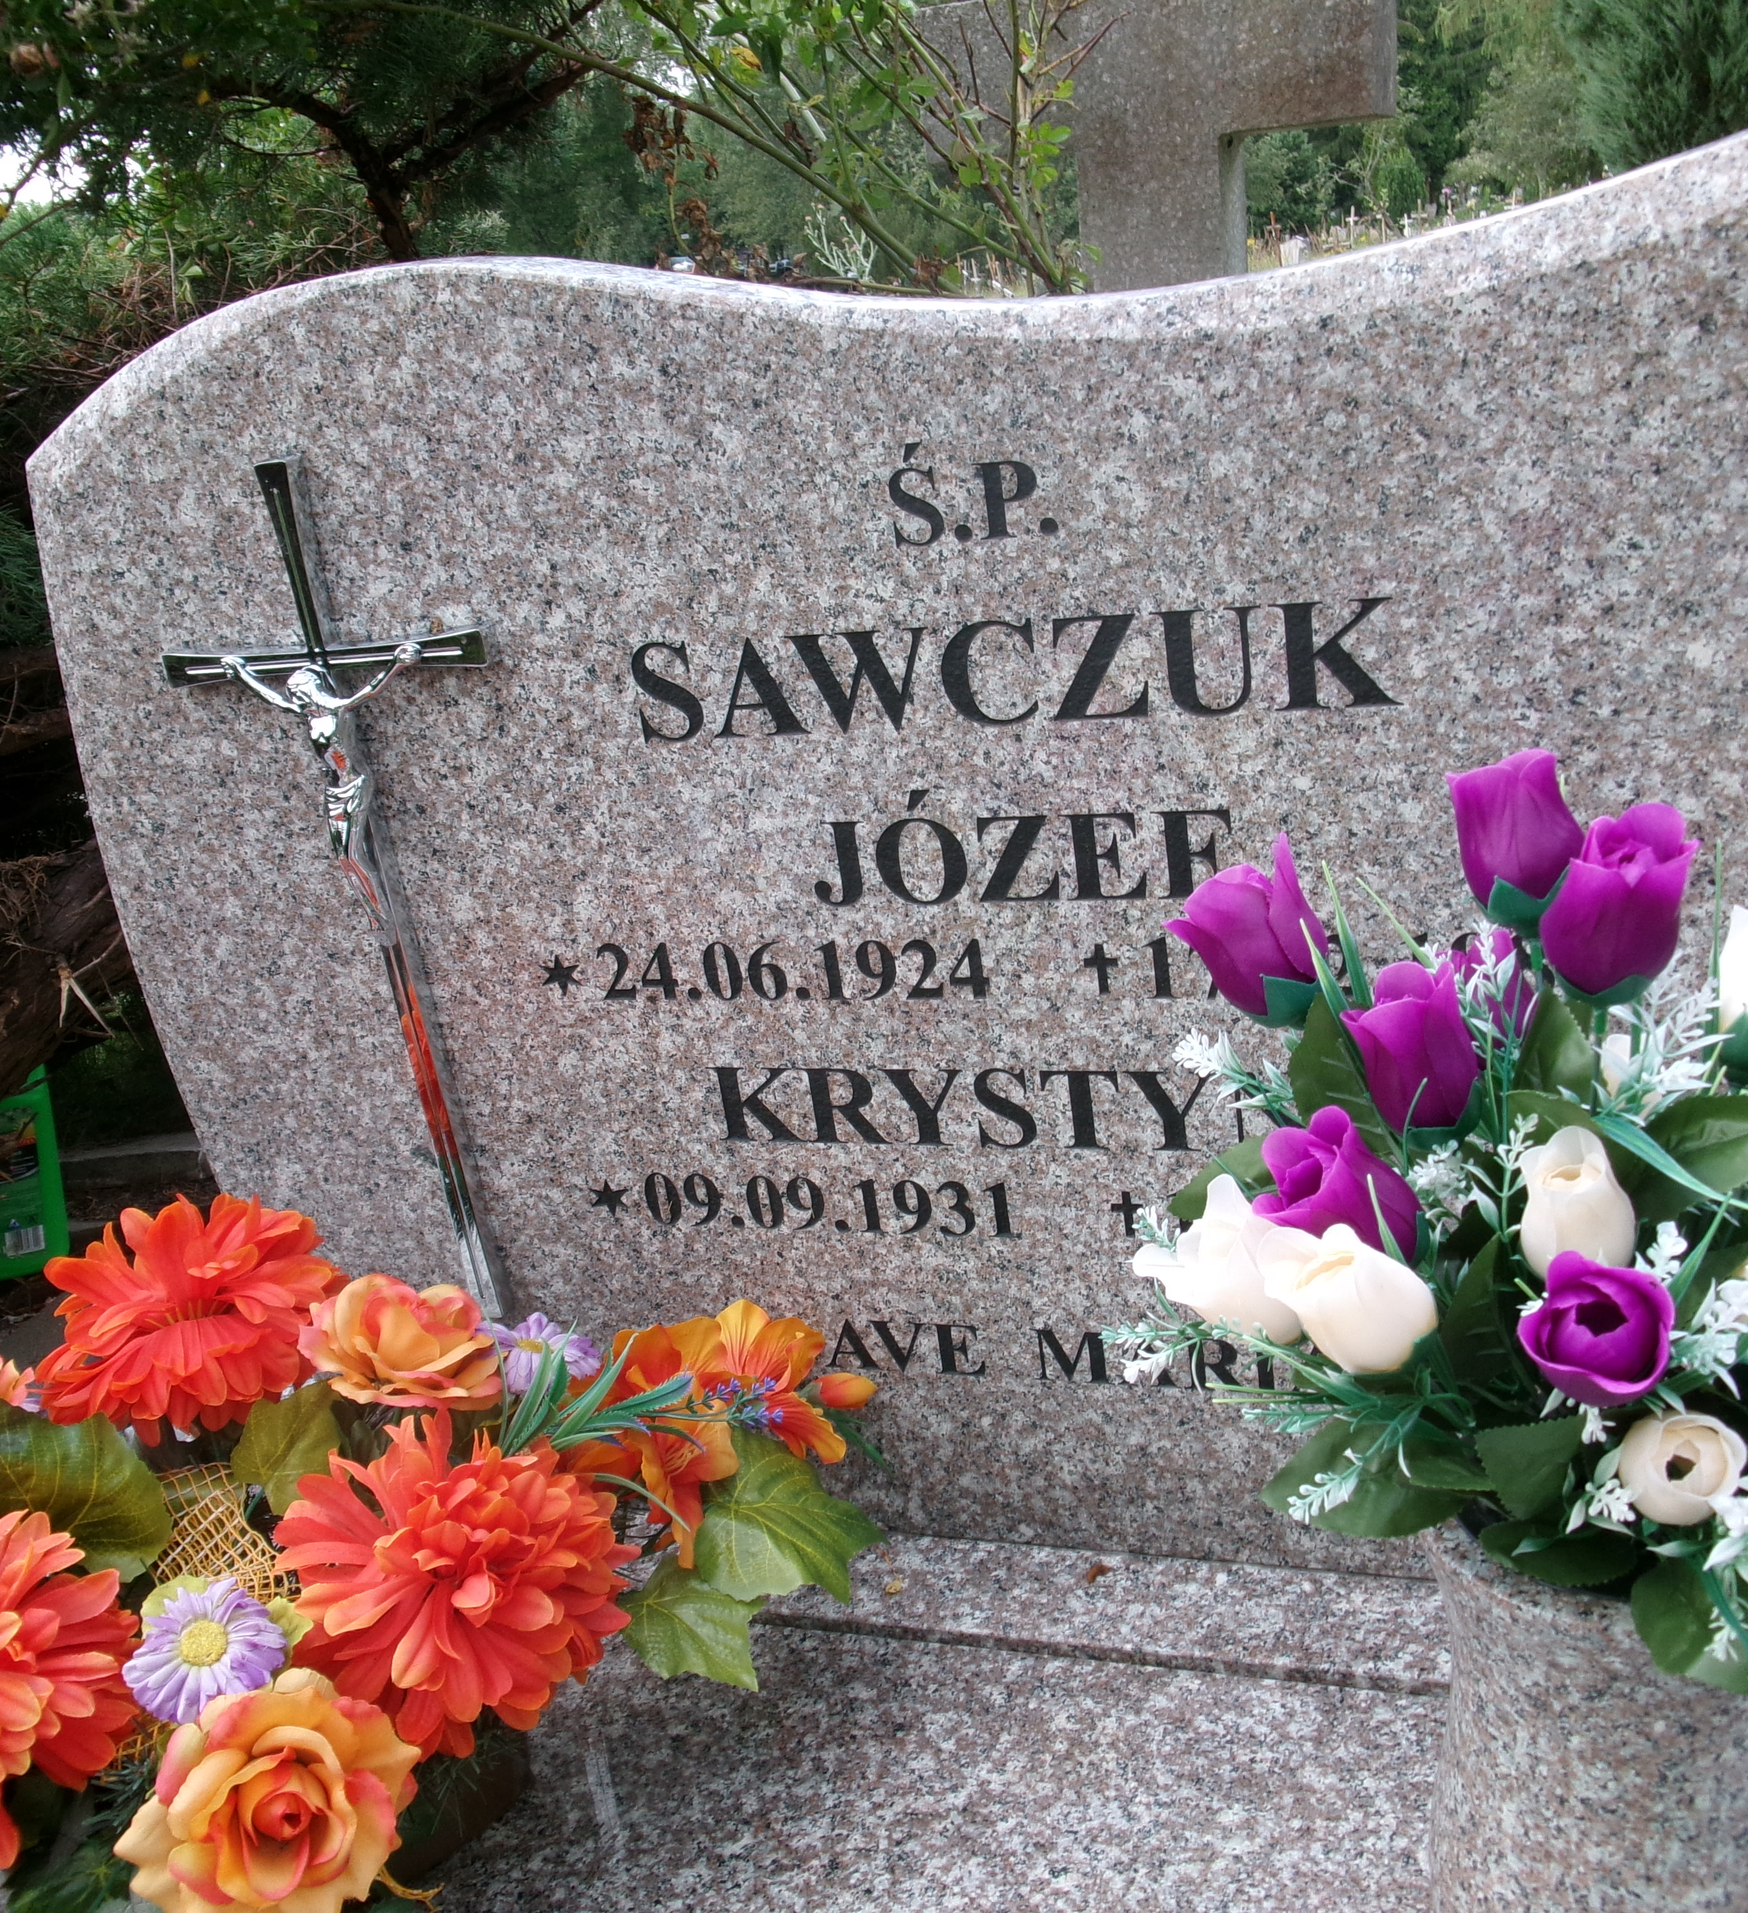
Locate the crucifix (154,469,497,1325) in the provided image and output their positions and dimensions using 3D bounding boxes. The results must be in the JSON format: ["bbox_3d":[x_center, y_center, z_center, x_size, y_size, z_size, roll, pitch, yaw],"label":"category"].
[{"bbox_3d":[-0.214,-0.011,0.900,0.152,0.405,0.032,-1,24,18],"label":"crucifix"}]

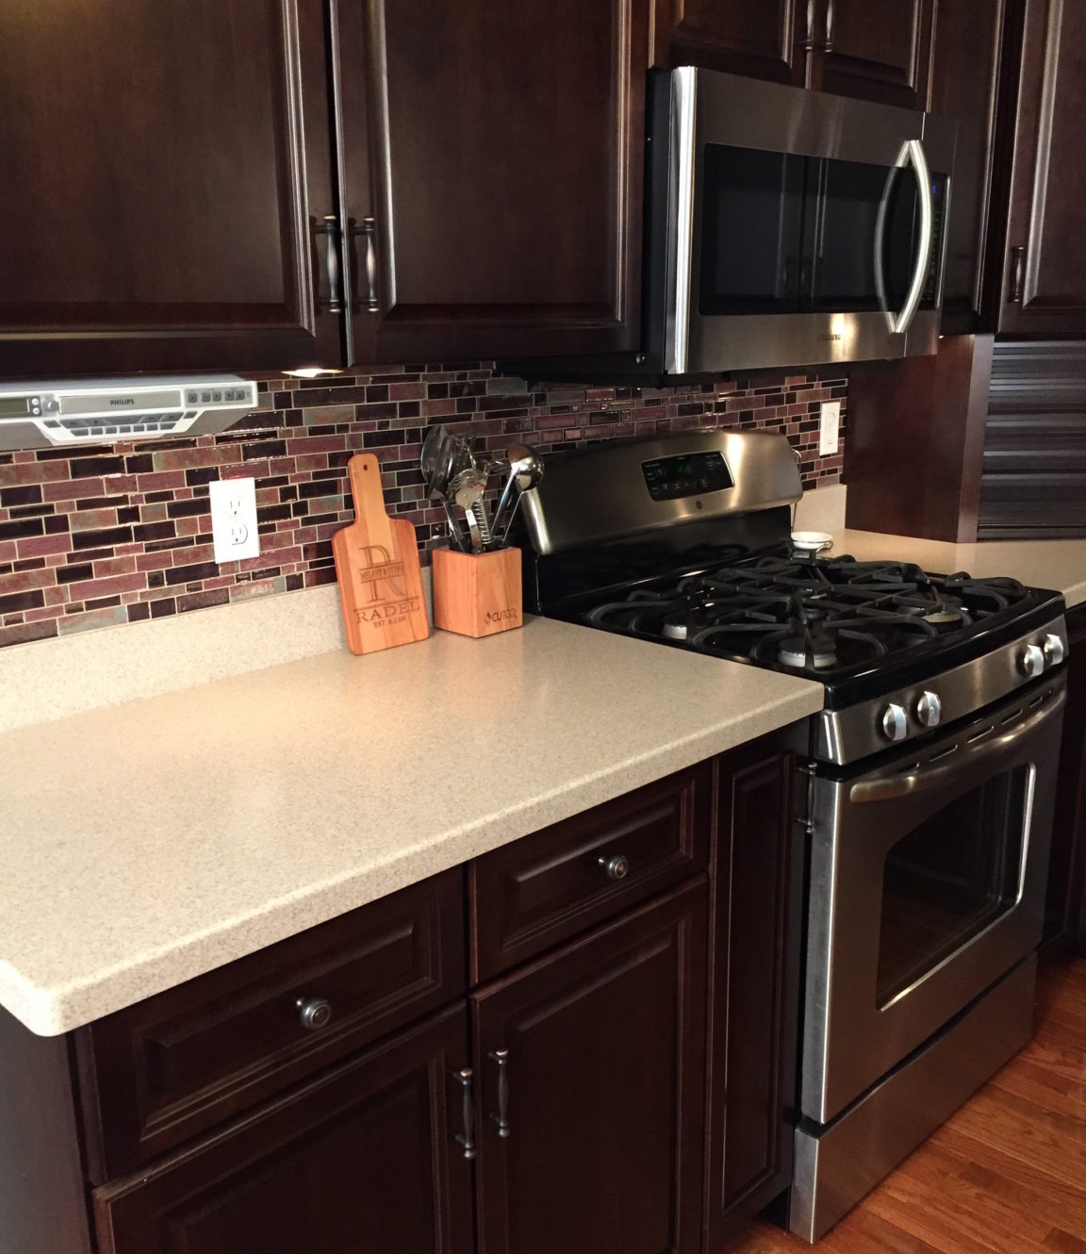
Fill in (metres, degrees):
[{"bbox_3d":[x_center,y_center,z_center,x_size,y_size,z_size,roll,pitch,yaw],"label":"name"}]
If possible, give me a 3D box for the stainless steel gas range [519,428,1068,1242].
[{"bbox_3d":[0.470,0.271,2.196,0.758,1.190,0.710,-15,20,-43],"label":"stainless steel gas range"}]

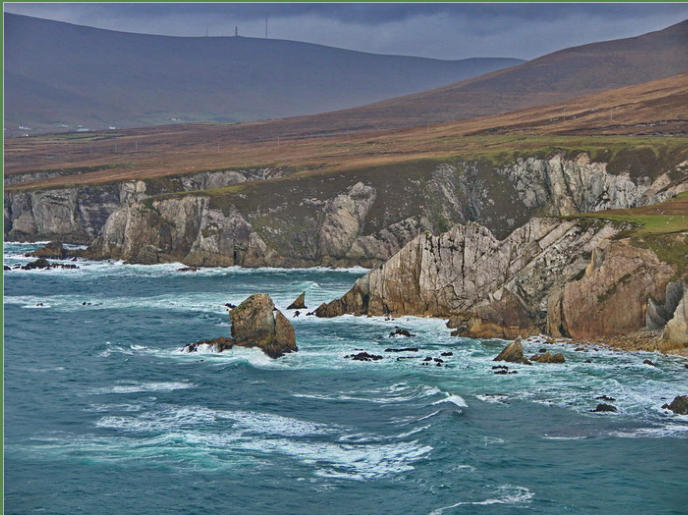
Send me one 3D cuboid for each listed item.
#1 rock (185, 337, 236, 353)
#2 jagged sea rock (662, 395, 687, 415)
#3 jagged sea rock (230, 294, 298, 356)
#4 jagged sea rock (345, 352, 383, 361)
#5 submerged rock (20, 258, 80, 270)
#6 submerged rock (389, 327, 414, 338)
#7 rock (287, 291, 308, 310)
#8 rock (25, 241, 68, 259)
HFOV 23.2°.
[{"bbox_3d":[-21.840,14.030,271.720,8.060,2.260,4.030,0,4,-5],"label":"rock"},{"bbox_3d":[42.400,18.550,212.700,3.790,2.310,3.030,1,4,11],"label":"jagged sea rock"},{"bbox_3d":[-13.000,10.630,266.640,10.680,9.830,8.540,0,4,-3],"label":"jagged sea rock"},{"bbox_3d":[3.060,15.390,262.230,5.910,1.020,3.550,0,4,1],"label":"jagged sea rock"},{"bbox_3d":[-75.690,1.610,430.050,14.800,2.710,6.220,-1,4,-10],"label":"submerged rock"},{"bbox_3d":[9.940,12.870,289.160,4.470,1.900,2.910,0,4,2],"label":"submerged rock"},{"bbox_3d":[-9.520,8.580,335.260,3.990,3.360,2.990,0,4,-2],"label":"rock"},{"bbox_3d":[-83.310,-2.320,468.530,11.110,4.610,7.780,-1,4,-10],"label":"rock"}]

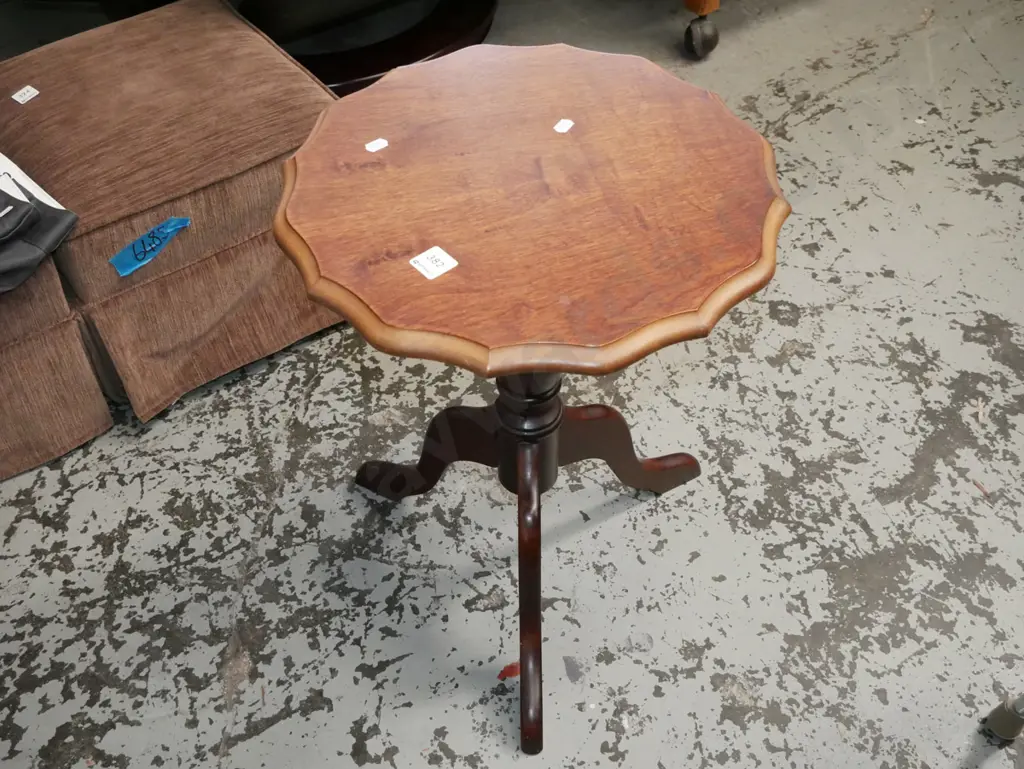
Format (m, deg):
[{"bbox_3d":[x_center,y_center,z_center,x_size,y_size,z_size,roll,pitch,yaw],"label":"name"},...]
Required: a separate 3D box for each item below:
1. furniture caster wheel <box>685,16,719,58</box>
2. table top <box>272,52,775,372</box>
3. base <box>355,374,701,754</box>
[{"bbox_3d":[0.314,-0.569,1.952,0.050,0.068,0.058,21,51,19],"label":"furniture caster wheel"},{"bbox_3d":[0.015,-0.155,0.925,0.404,0.018,0.404,-1,47,0],"label":"table top"},{"bbox_3d":[0.018,0.059,1.081,0.407,0.501,0.352,-1,47,0],"label":"base"}]

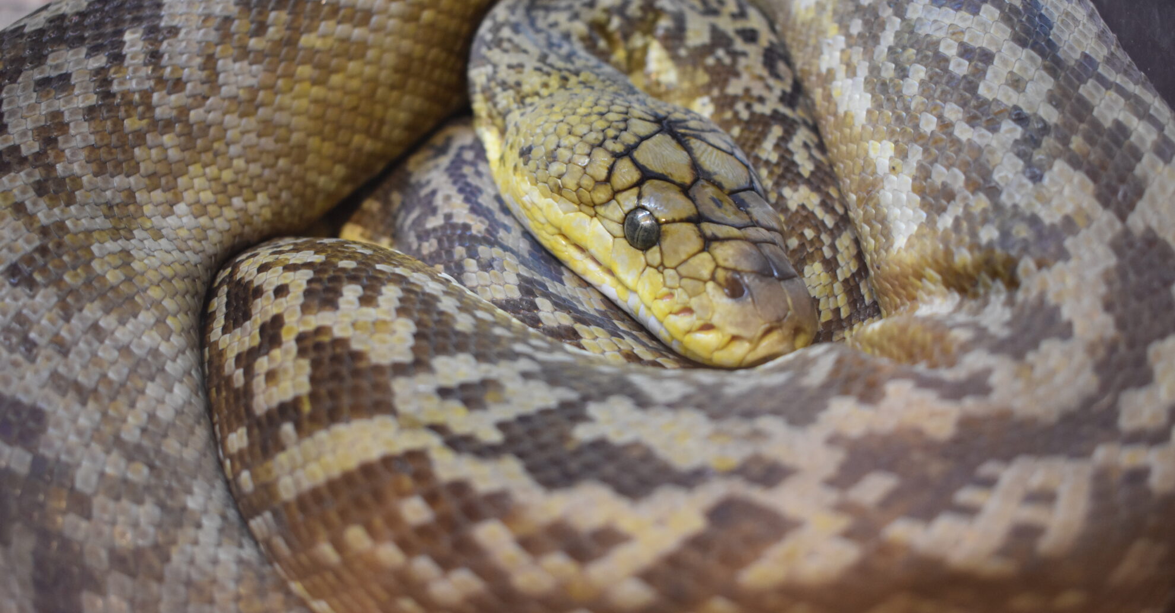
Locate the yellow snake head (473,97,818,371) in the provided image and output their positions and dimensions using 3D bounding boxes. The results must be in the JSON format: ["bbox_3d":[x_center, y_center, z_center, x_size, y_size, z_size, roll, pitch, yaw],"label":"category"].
[{"bbox_3d":[0.021,-0.029,0.371,0.062,0.041,0.112,-14,40,-26],"label":"yellow snake head"}]

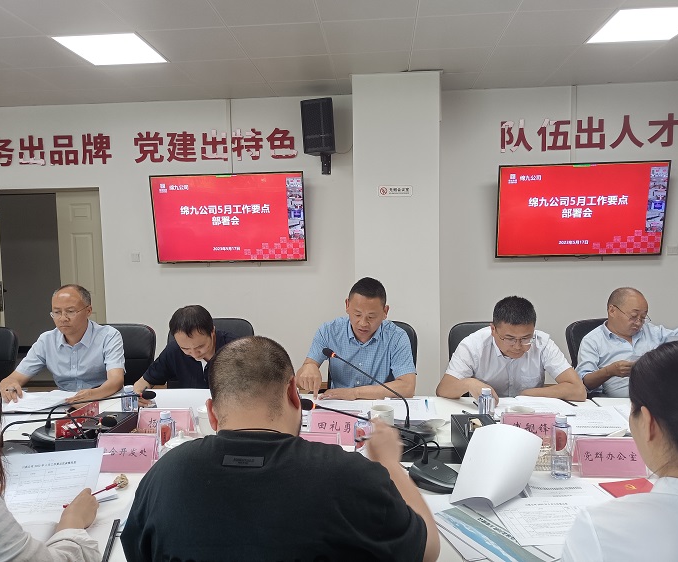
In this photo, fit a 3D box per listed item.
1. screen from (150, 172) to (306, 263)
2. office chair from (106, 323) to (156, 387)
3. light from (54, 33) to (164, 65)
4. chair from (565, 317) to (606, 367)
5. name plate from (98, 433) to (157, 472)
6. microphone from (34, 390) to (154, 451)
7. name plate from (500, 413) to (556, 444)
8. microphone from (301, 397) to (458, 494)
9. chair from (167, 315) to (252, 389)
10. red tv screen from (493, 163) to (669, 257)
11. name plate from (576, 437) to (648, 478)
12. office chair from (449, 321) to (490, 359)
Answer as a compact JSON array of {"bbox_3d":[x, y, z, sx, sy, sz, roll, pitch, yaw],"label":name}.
[{"bbox_3d":[-1.032,-0.589,5.315,1.450,0.830,0.060,-1,13,5],"label":"screen"},{"bbox_3d":[-1.297,0.780,2.977,0.600,1.035,0.640,-1,3,1],"label":"office chair"},{"bbox_3d":[-1.600,-1.648,3.991,0.585,0.050,0.585,-1,3,5],"label":"light"},{"bbox_3d":[1.506,0.739,2.798,0.600,1.046,0.640,-2,3,-14],"label":"chair"},{"bbox_3d":[-0.682,0.554,1.812,0.195,0.105,0.070,-1,3,4],"label":"name plate"},{"bbox_3d":[-0.884,0.489,2.019,0.467,0.210,0.130,0,3,11],"label":"microphone"},{"bbox_3d":[0.671,0.516,1.975,0.195,0.105,0.080,-1,3,5],"label":"name plate"},{"bbox_3d":[0.137,0.461,1.634,0.500,0.270,0.200,-1,3,5],"label":"microphone"},{"bbox_3d":[-0.772,0.754,3.001,0.600,1.050,0.660,-1,3,5],"label":"chair"},{"bbox_3d":[2.140,-0.619,5.017,1.455,0.835,0.070,-1,10,4],"label":"red tv screen"},{"bbox_3d":[0.823,0.529,1.713,0.195,0.105,0.080,-1,3,5],"label":"name plate"},{"bbox_3d":[0.827,0.752,2.786,0.600,1.044,0.640,-1,3,4],"label":"office chair"}]

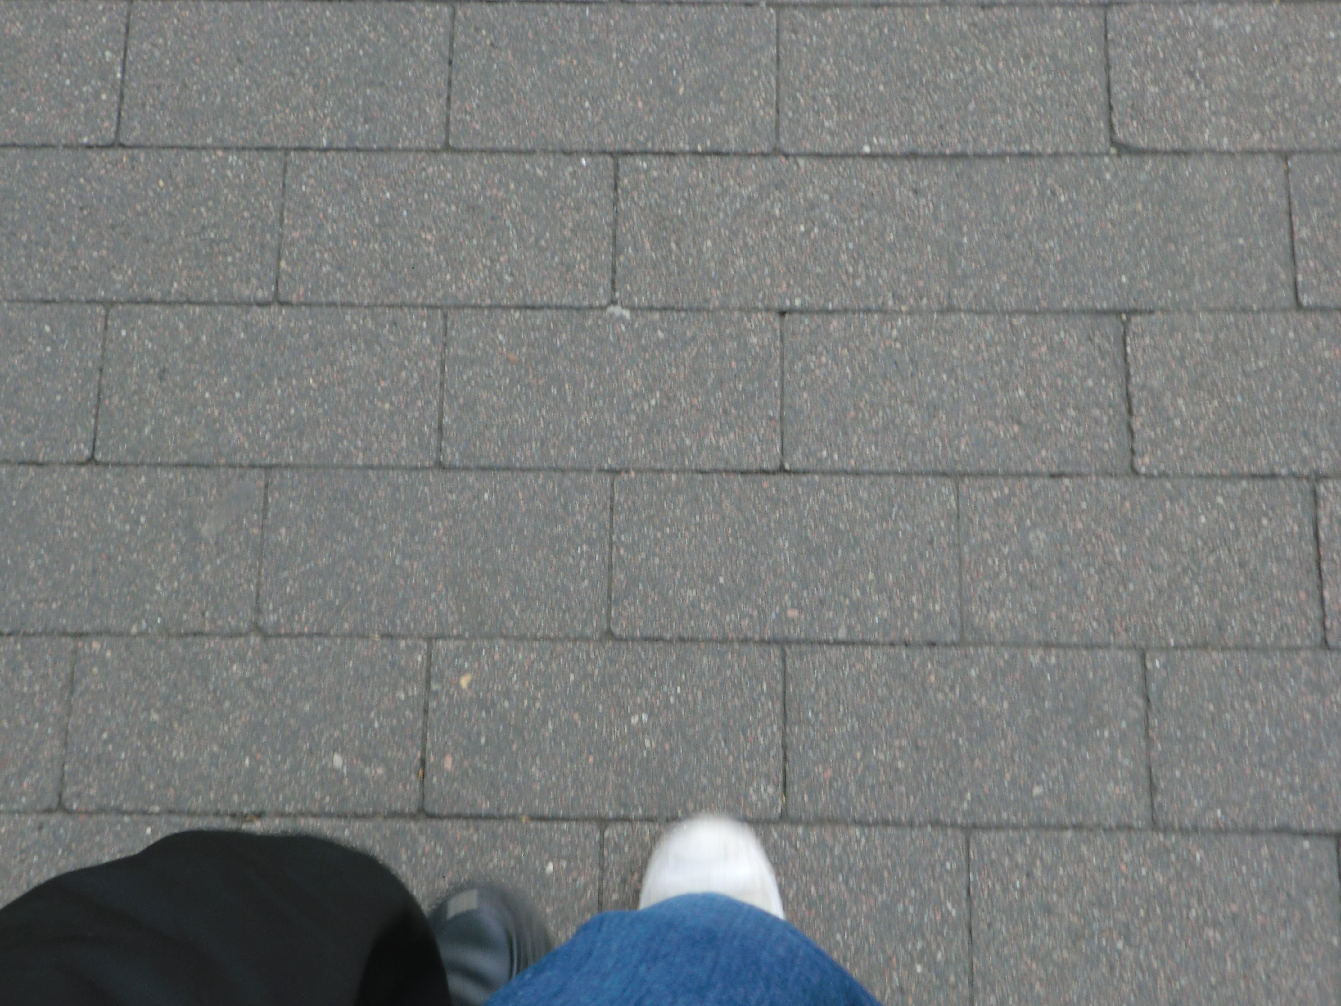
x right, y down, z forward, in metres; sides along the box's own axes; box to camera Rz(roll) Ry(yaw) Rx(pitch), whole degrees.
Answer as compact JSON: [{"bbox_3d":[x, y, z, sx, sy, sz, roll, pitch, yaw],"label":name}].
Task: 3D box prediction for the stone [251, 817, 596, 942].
[{"bbox_3d":[-0.139,0.234,1.004,0.202,0.065,0.101,1,77,1],"label":"stone"}]

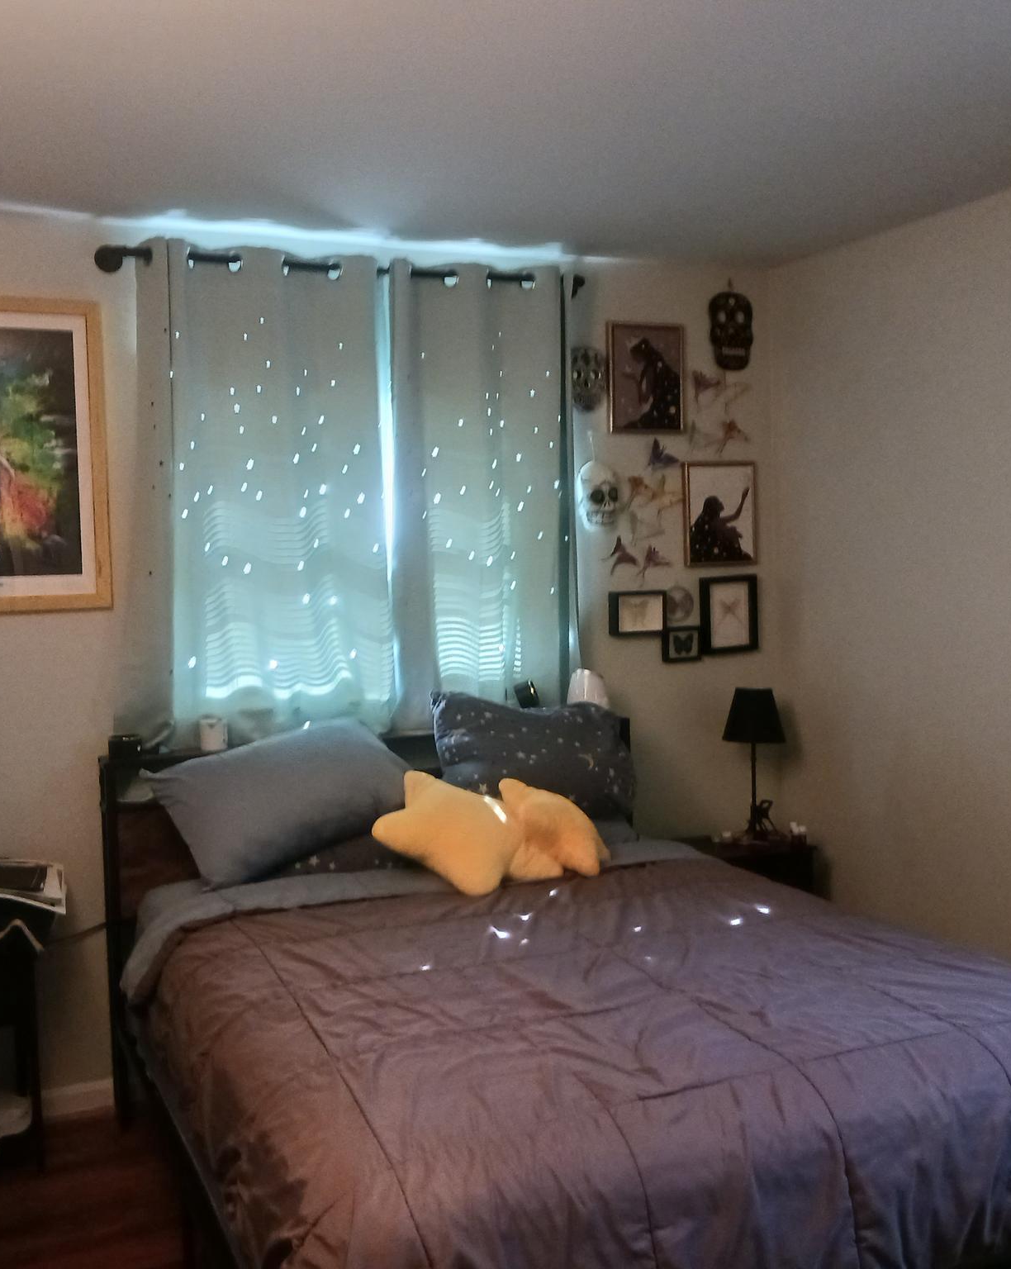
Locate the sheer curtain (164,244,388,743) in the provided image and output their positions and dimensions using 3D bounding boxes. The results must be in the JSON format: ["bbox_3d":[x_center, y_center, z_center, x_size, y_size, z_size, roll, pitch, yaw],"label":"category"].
[{"bbox_3d":[-0.574,-0.355,3.487,0.590,1.285,0.103,-3,4,-24],"label":"sheer curtain"}]

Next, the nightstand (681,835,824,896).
[{"bbox_3d":[0.652,0.893,3.944,0.395,0.549,0.385,-3,4,-24],"label":"nightstand"}]

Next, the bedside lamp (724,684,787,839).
[{"bbox_3d":[0.744,0.390,3.951,0.221,0.461,0.221,-1,4,0],"label":"bedside lamp"}]

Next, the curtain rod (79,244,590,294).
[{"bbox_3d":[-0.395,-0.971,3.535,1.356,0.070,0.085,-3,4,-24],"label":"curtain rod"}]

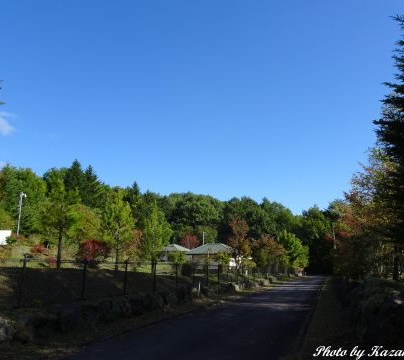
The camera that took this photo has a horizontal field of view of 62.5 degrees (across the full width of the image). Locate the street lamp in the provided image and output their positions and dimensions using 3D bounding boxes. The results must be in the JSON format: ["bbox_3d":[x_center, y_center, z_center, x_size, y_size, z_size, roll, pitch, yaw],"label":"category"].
[{"bbox_3d":[-20.667,4.111,38.000,0.850,5.386,0.350,-5,-15,19],"label":"street lamp"}]

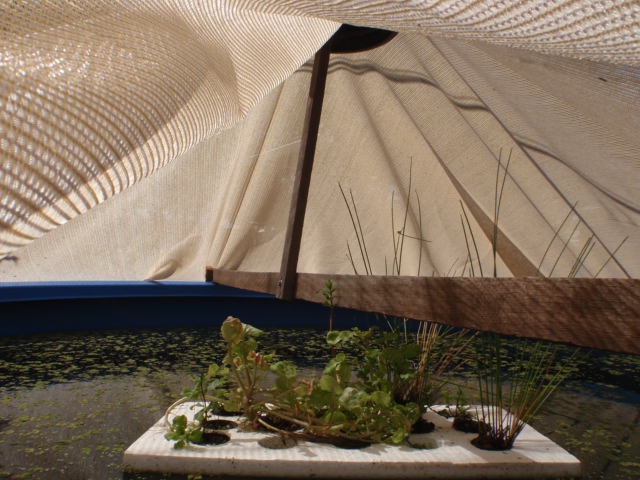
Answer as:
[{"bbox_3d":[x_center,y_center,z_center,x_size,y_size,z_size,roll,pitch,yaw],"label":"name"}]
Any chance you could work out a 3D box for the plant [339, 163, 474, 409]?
[{"bbox_3d":[0.175,0.094,1.050,0.270,0.490,0.240,1,-3,0],"label":"plant"}]

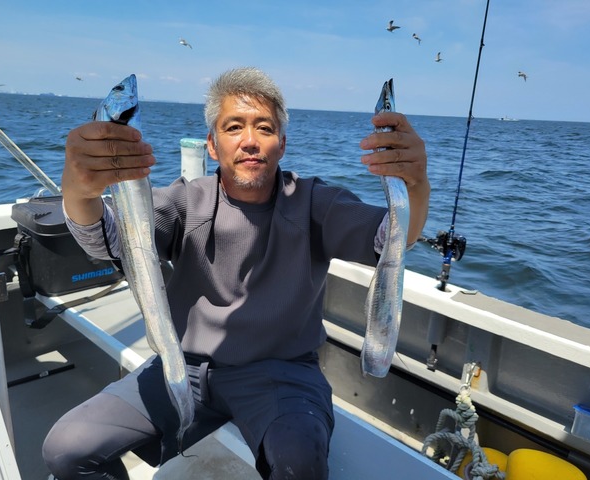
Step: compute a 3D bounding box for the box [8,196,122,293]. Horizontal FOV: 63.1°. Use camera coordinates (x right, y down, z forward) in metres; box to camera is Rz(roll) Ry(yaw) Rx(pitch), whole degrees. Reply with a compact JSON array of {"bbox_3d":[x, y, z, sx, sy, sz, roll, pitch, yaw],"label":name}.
[{"bbox_3d":[-0.855,0.015,1.895,0.375,0.290,0.268,-11,21,-42],"label":"box"}]

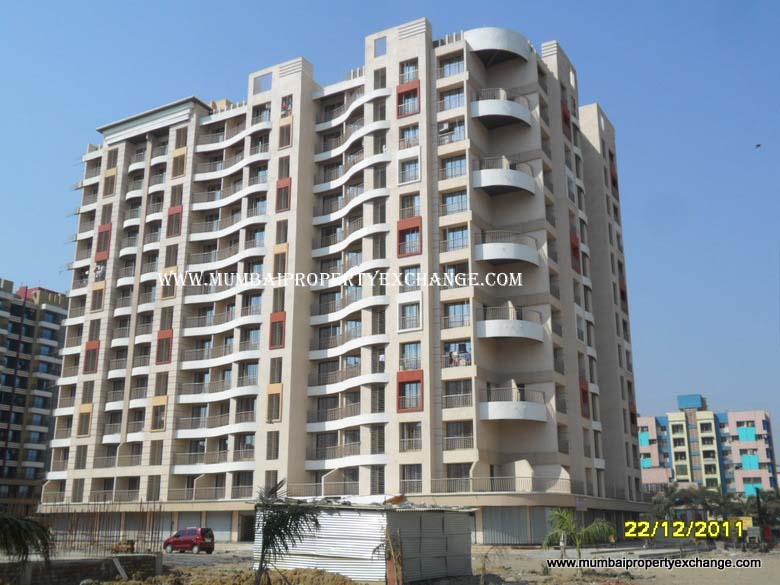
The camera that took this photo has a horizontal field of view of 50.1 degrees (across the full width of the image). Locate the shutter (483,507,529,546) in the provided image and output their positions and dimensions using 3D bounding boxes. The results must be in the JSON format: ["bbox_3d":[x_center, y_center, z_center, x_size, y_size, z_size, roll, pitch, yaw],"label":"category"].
[{"bbox_3d":[7.526,15.167,54.332,3.087,2.391,0.120,-6,-17,21],"label":"shutter"}]

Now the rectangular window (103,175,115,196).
[{"bbox_3d":[-27.982,-10.613,83.381,1.426,2.071,0.200,-9,-18,29],"label":"rectangular window"}]

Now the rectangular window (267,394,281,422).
[{"bbox_3d":[-9.063,9.116,65.881,1.272,2.187,0.203,-9,-19,28],"label":"rectangular window"}]

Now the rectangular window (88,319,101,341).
[{"bbox_3d":[-27.880,3.595,78.709,1.272,2.085,0.203,-9,-19,28],"label":"rectangular window"}]

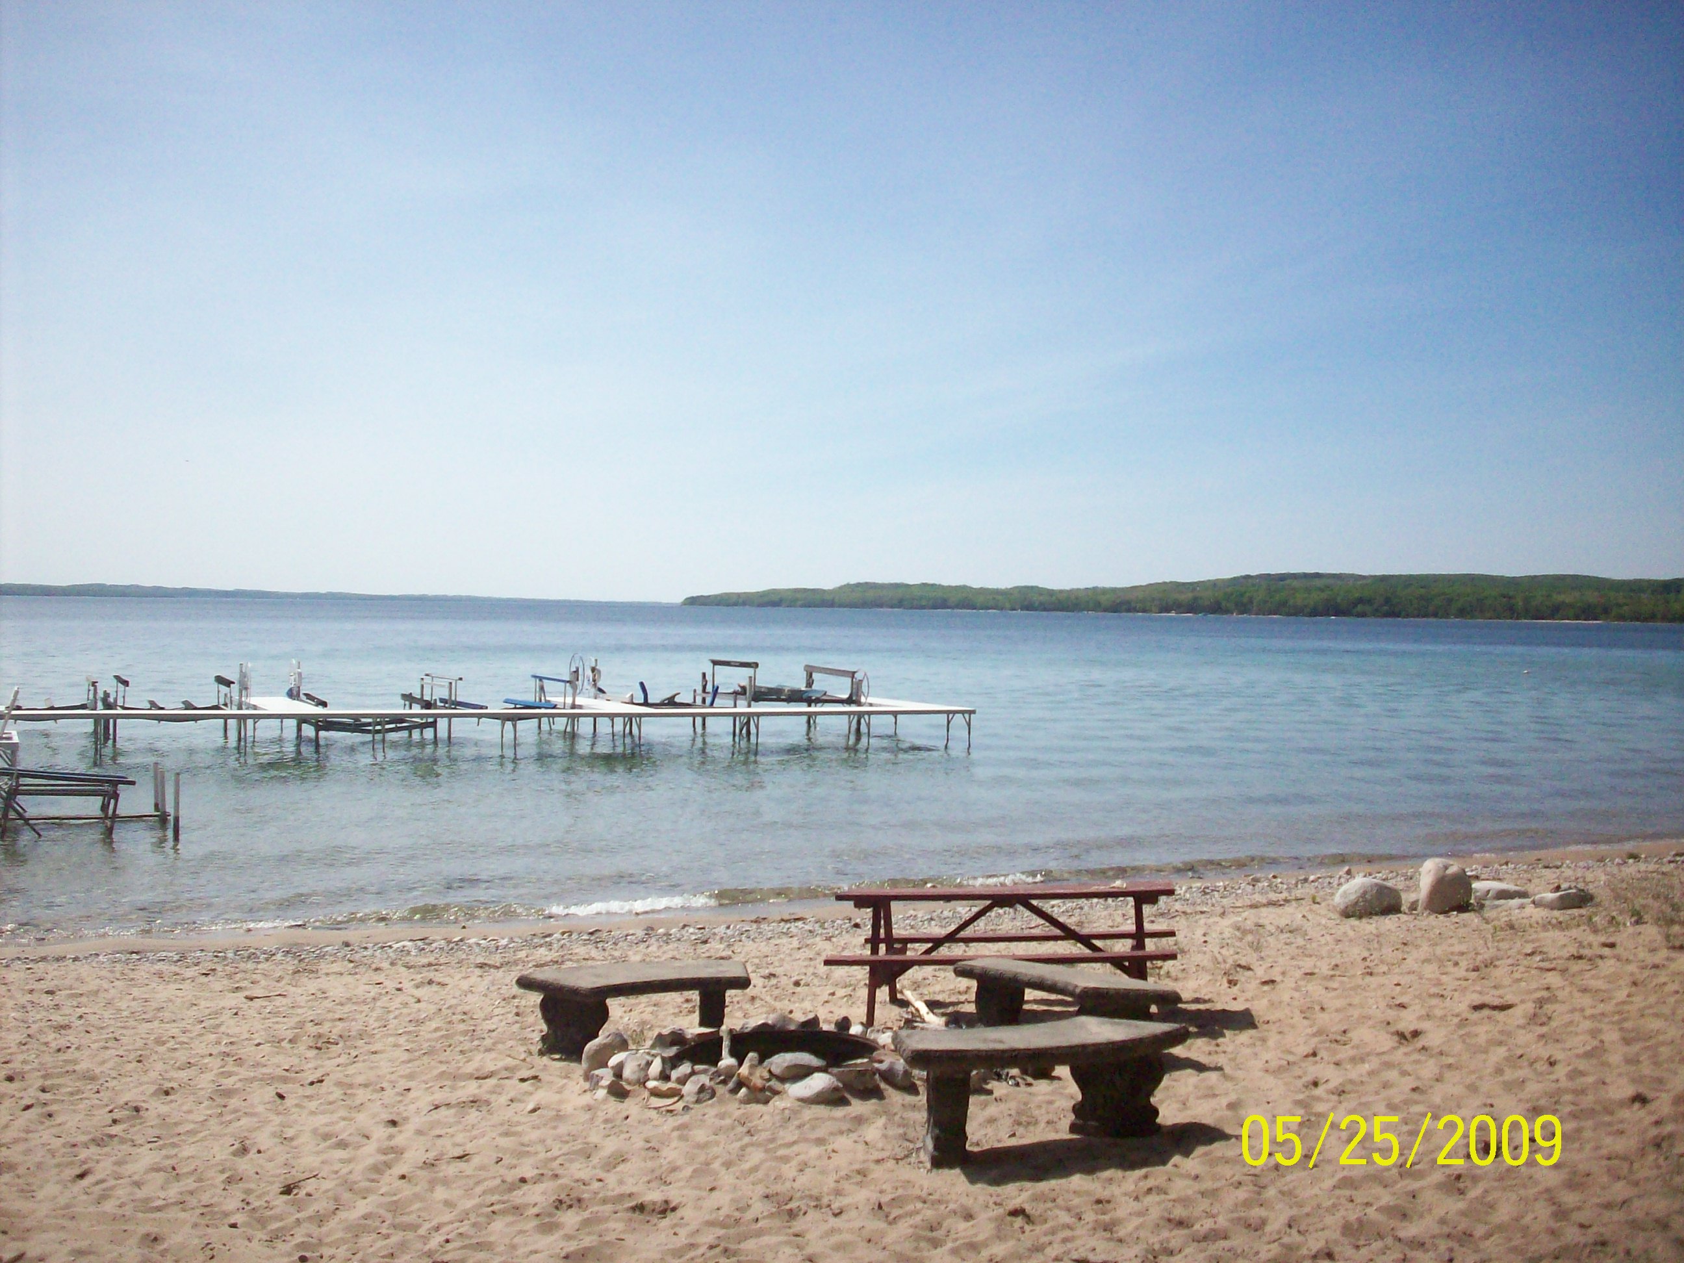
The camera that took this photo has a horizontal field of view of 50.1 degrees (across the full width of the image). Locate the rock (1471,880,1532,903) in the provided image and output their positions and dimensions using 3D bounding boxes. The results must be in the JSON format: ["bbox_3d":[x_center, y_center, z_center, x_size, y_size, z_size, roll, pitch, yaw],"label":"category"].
[{"bbox_3d":[6.240,2.460,17.000,0.560,0.190,0.380,1,1,20],"label":"rock"}]

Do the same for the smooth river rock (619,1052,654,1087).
[{"bbox_3d":[-0.924,1.965,8.074,0.150,0.150,0.130,1,1,-7],"label":"smooth river rock"}]

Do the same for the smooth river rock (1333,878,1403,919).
[{"bbox_3d":[4.479,2.273,15.321,0.580,0.330,0.440,1,1,16],"label":"smooth river rock"}]

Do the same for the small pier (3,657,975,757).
[{"bbox_3d":[-8.650,1.720,43.900,23.300,2.200,7.200,0,1,-24],"label":"small pier"}]

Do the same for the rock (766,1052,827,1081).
[{"bbox_3d":[-0.200,1.930,8.000,0.270,0.120,0.190,1,1,-1],"label":"rock"}]

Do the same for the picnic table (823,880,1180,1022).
[{"bbox_3d":[0.940,1.804,10.056,1.830,0.720,1.530,-2,-4,10],"label":"picnic table"}]

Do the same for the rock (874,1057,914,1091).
[{"bbox_3d":[0.226,1.899,7.734,0.185,0.150,0.160,1,1,2],"label":"rock"}]

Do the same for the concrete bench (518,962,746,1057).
[{"bbox_3d":[-0.973,1.886,8.935,1.280,0.385,0.520,3,-1,-34],"label":"concrete bench"}]

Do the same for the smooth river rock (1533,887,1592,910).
[{"bbox_3d":[6.420,2.375,16.000,0.520,0.175,0.360,1,1,22],"label":"smooth river rock"}]

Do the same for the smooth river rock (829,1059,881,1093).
[{"bbox_3d":[0.057,1.910,7.732,0.235,0.140,0.170,1,1,0],"label":"smooth river rock"}]

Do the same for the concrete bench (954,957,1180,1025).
[{"bbox_3d":[0.973,1.757,8.130,0.520,0.405,1.260,3,-3,-35],"label":"concrete bench"}]

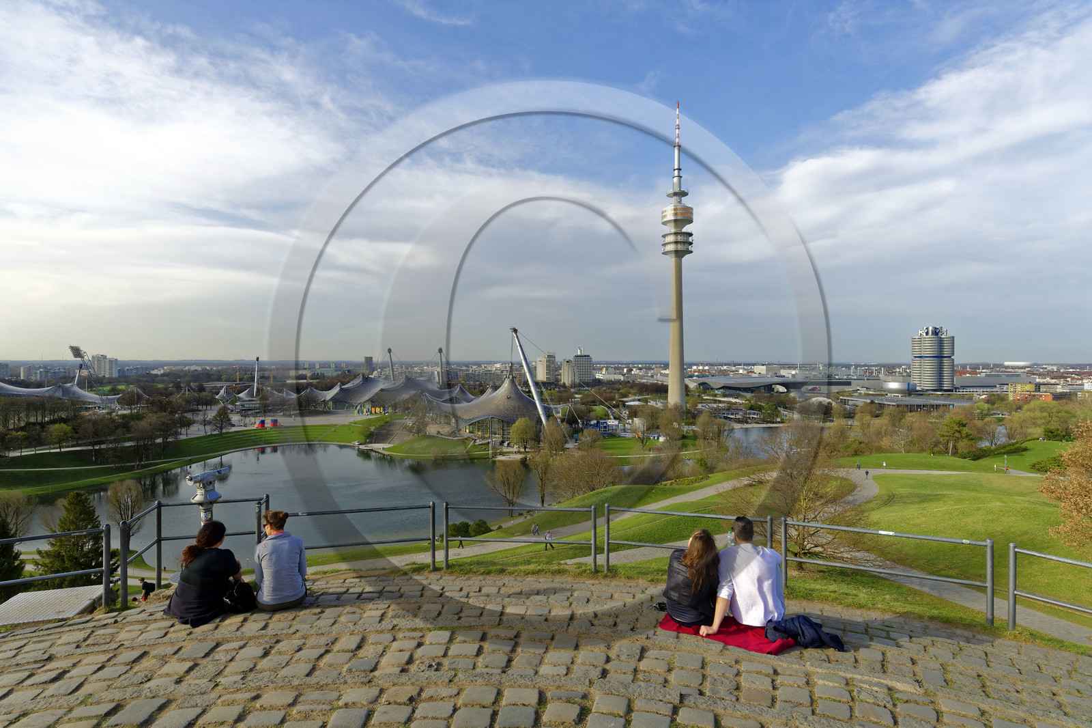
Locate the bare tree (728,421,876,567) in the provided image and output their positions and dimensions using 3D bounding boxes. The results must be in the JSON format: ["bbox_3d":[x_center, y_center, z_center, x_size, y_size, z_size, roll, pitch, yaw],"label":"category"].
[{"bbox_3d":[11.090,5.680,25.000,6.120,6.470,6.200,0,0,0],"label":"bare tree"}]

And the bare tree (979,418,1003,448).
[{"bbox_3d":[278.276,43.688,360.000,12.000,20.246,12.000,0,1,38],"label":"bare tree"}]

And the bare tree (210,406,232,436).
[{"bbox_3d":[-220.310,38.192,391.000,13.200,19.674,13.200,0,0,-29],"label":"bare tree"}]

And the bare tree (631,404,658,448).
[{"bbox_3d":[58.750,37.710,342.000,15.700,26.830,14.500,0,0,0],"label":"bare tree"}]

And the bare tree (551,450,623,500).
[{"bbox_3d":[15.870,42.680,221.000,26.840,20.610,21.000,0,0,0],"label":"bare tree"}]

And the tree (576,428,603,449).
[{"bbox_3d":[25.620,44.010,336.000,14.930,14.420,14.000,0,0,0],"label":"tree"}]

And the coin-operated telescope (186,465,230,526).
[{"bbox_3d":[-4.280,2.090,7.280,0.370,1.580,0.600,0,0,23],"label":"coin-operated telescope"}]

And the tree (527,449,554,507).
[{"bbox_3d":[-1.981,43.894,223.000,10.500,22.442,10.500,0,0,0],"label":"tree"}]

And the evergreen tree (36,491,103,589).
[{"bbox_3d":[-36.617,15.151,45.000,5.600,10.456,5.600,0,1,-39],"label":"evergreen tree"}]

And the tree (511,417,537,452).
[{"bbox_3d":[-13.617,42.367,347.000,15.000,21.055,15.000,0,0,-2],"label":"tree"}]

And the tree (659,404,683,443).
[{"bbox_3d":[77.660,37.350,358.000,14.840,24.900,14.000,0,0,0],"label":"tree"}]

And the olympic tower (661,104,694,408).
[{"bbox_3d":[122.630,-96.970,536.000,28.600,290.500,28.600,0,0,0],"label":"olympic tower"}]

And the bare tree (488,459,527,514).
[{"bbox_3d":[-13.760,43.420,202.000,14.060,19.880,13.500,0,0,0],"label":"bare tree"}]

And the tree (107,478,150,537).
[{"bbox_3d":[-123.478,44.532,170.000,10.500,21.134,10.500,0,1,-36],"label":"tree"}]

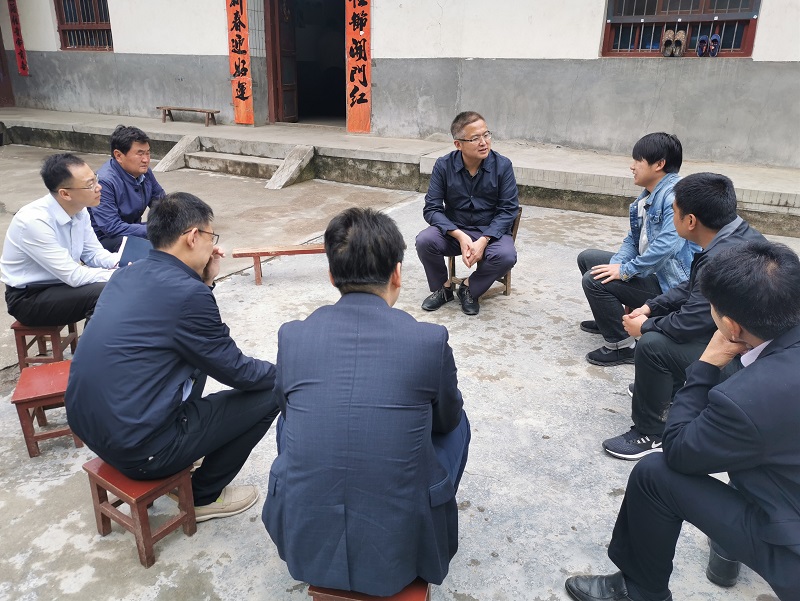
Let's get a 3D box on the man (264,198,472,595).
[{"bbox_3d":[-0.044,0.320,1.724,0.590,1.150,0.770,3,21,5],"label":"man"}]

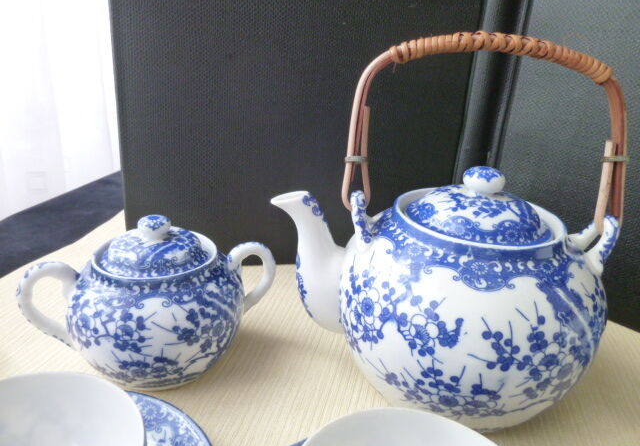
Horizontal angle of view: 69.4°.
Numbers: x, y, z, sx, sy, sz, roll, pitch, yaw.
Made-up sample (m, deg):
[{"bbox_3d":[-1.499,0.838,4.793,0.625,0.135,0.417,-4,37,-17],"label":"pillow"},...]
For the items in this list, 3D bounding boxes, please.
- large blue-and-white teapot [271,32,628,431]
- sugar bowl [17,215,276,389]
[{"bbox_3d":[0.059,0.002,0.238,0.172,0.189,0.132,6,22,9],"label":"large blue-and-white teapot"},{"bbox_3d":[-0.090,0.040,0.262,0.136,0.092,0.095,-6,23,-19],"label":"sugar bowl"}]

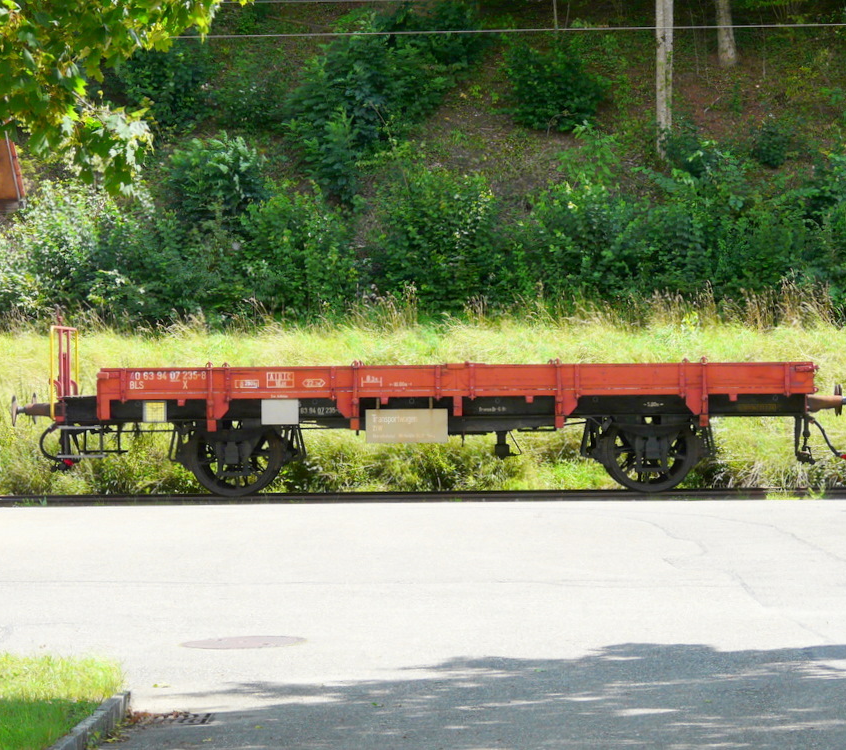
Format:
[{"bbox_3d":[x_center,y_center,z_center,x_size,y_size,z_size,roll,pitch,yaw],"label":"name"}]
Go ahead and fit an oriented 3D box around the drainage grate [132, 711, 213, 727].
[{"bbox_3d":[-1.277,1.774,16.500,0.420,0.040,0.460,-1,0,2],"label":"drainage grate"}]

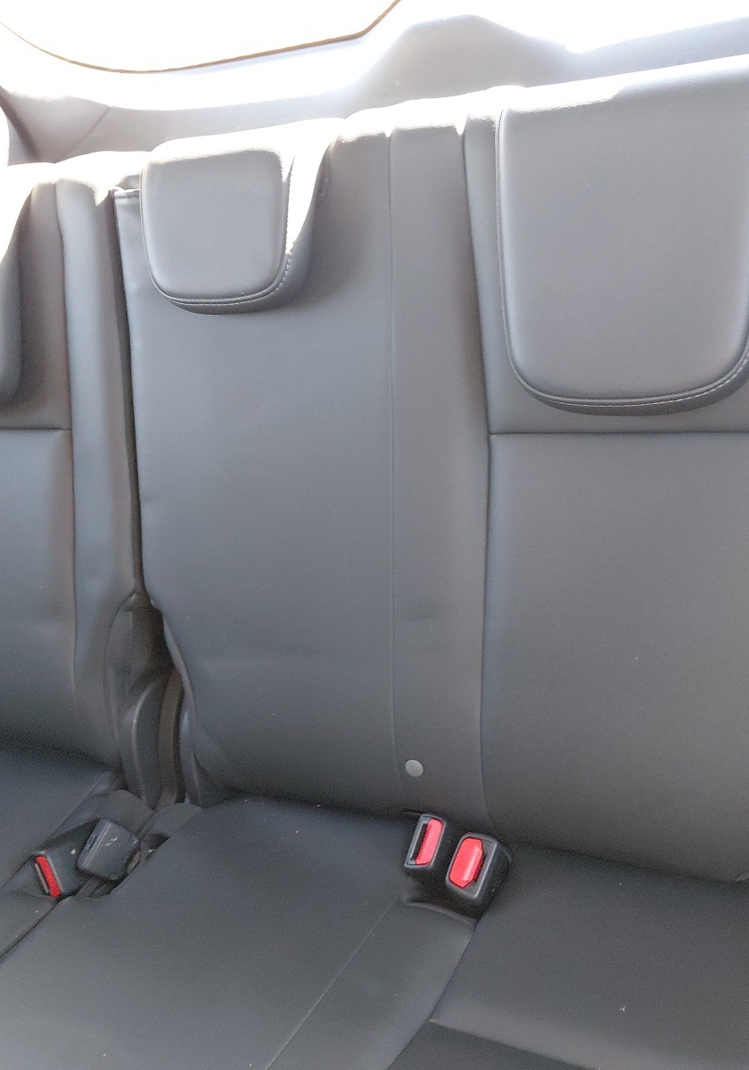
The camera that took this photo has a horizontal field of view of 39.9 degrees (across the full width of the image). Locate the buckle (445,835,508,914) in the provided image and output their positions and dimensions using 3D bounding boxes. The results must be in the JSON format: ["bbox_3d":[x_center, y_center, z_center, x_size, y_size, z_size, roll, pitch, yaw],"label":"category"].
[{"bbox_3d":[0.087,0.278,0.848,0.030,0.049,0.051,9,65,29],"label":"buckle"}]

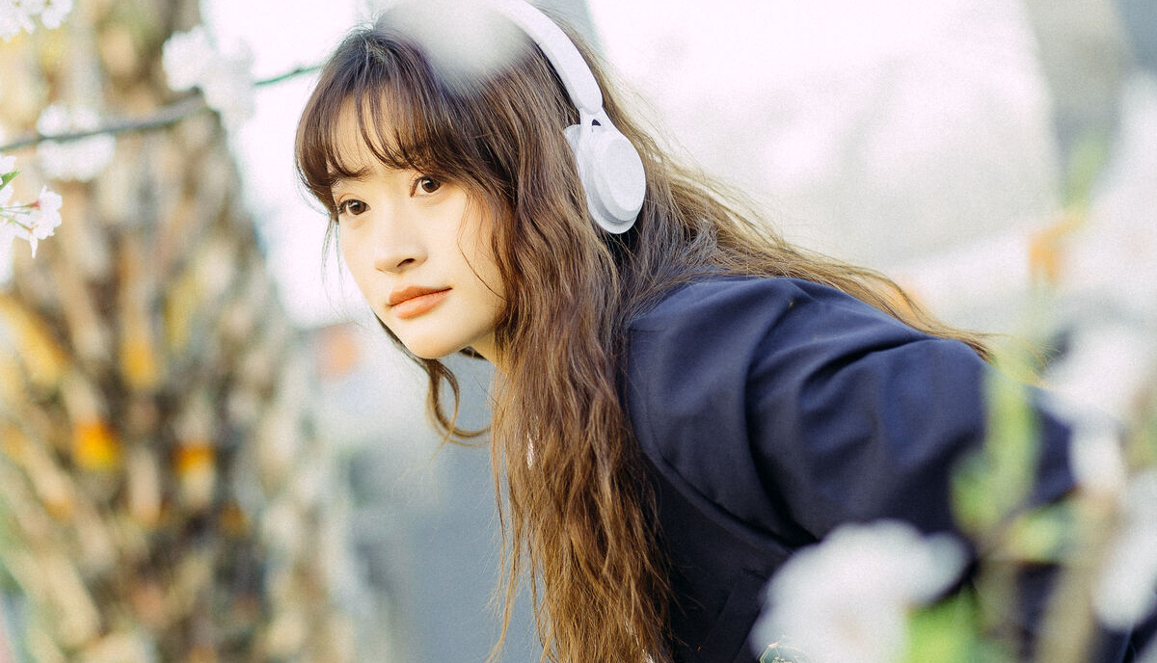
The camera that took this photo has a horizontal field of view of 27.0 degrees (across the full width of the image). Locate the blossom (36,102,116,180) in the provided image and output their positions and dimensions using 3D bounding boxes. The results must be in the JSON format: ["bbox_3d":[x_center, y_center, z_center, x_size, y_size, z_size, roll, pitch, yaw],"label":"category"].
[{"bbox_3d":[-0.469,-0.178,2.250,0.075,0.072,0.066,-17,2,0],"label":"blossom"}]

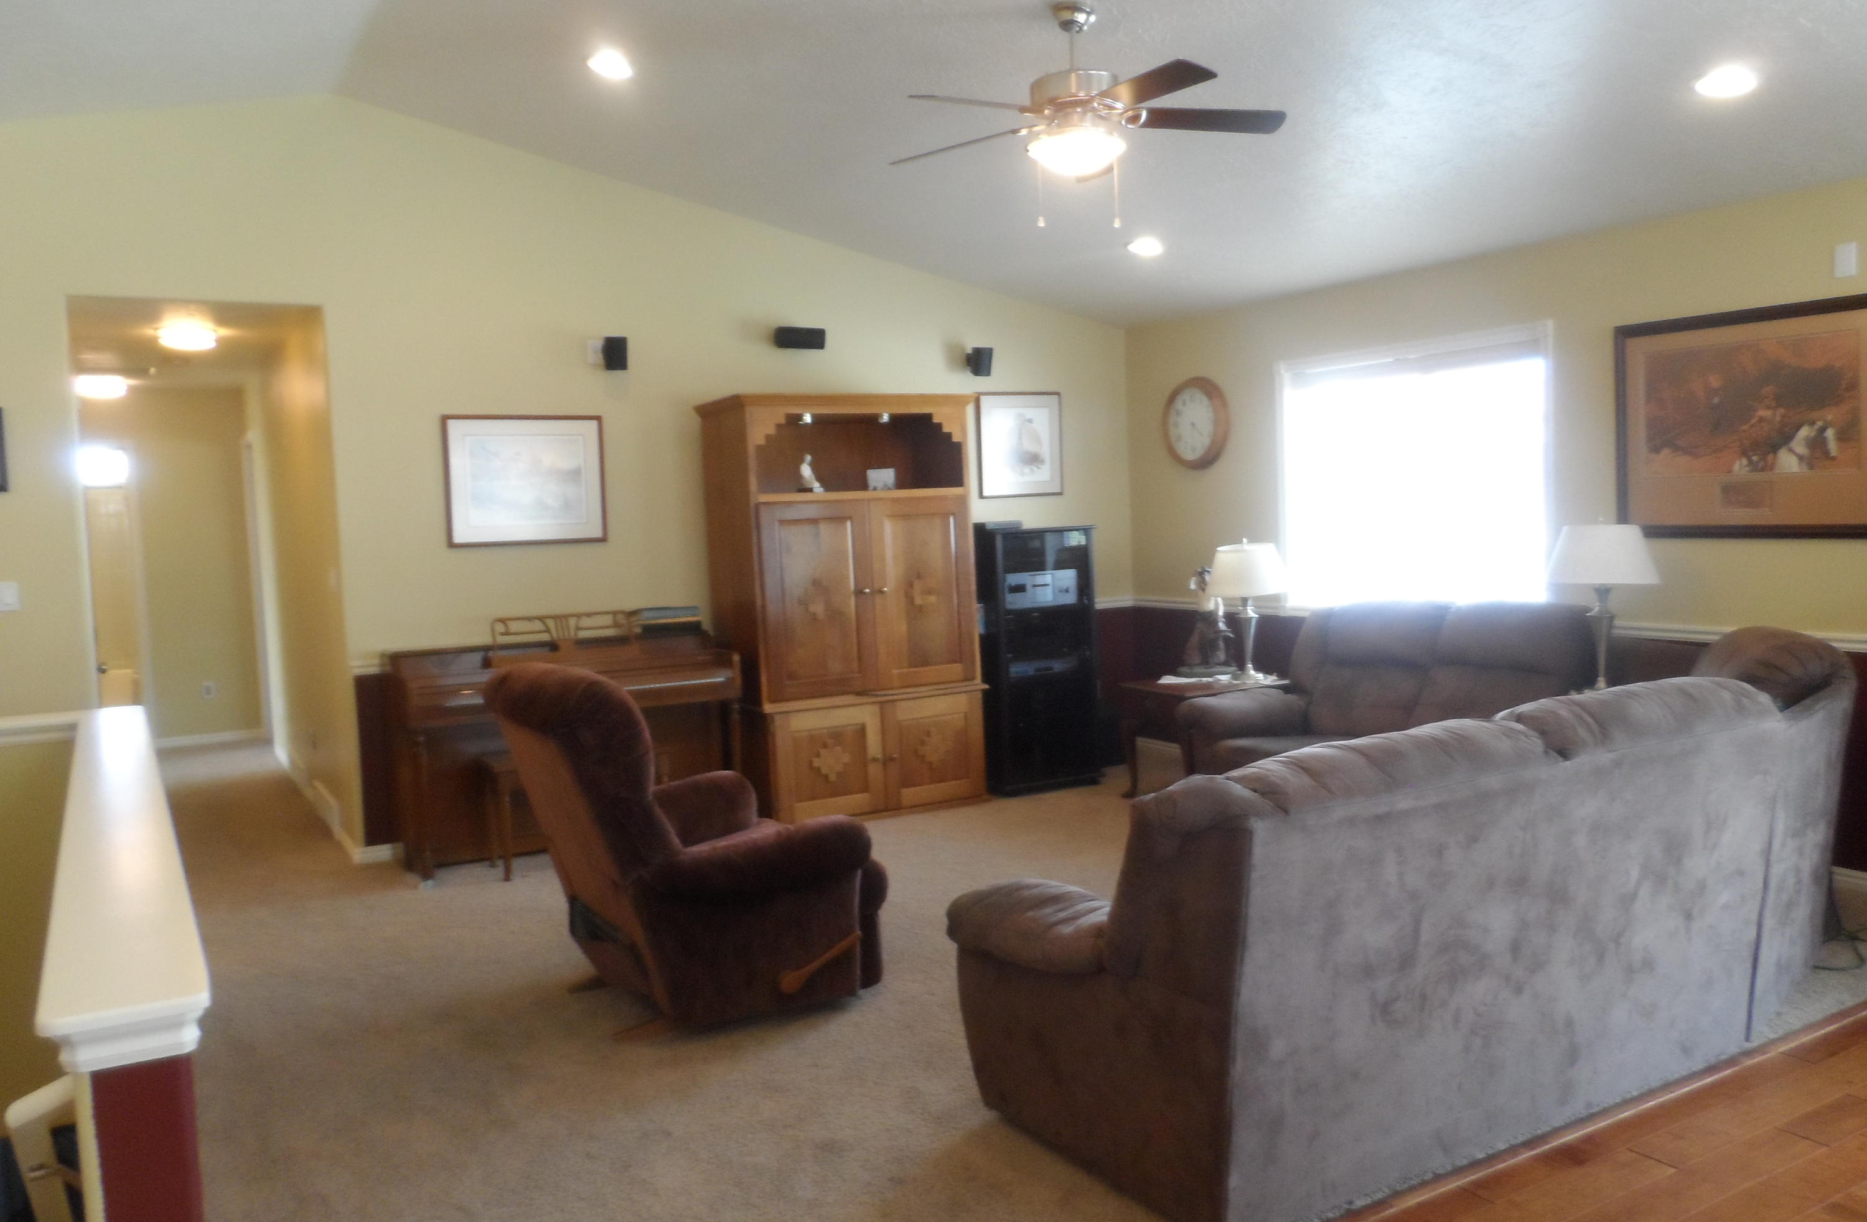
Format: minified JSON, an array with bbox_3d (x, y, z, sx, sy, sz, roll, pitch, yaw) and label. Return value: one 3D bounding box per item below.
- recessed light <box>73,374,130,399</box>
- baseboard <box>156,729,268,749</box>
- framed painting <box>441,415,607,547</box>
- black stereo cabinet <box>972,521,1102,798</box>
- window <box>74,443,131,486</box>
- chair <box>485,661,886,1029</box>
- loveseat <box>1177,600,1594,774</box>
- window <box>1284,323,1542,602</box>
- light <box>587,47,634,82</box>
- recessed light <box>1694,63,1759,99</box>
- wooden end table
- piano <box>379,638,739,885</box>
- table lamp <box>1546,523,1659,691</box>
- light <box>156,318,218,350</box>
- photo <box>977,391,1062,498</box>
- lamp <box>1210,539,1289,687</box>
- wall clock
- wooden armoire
[{"bbox_3d":[-5.015,-1.349,7.801,0.330,0.100,0.330,-5,5,-28],"label":"recessed light"},{"bbox_3d":[-4.974,0.882,8.918,0.710,0.075,0.020,-5,5,-28],"label":"baseboard"},{"bbox_3d":[-1.859,-0.598,5.930,0.710,0.590,0.030,-5,5,-28],"label":"framed painting"},{"bbox_3d":[0.474,0.242,6.761,0.602,1.345,0.462,-4,5,-31],"label":"black stereo cabinet"},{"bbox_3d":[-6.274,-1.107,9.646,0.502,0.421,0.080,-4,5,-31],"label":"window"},{"bbox_3d":[-0.771,0.659,3.995,1.040,1.050,0.900,-5,5,-28],"label":"chair"},{"bbox_3d":[1.970,0.470,5.512,0.933,0.983,1.676,-4,5,-33],"label":"loveseat"},{"bbox_3d":[2.229,-0.615,6.128,0.100,1.264,1.515,-4,5,-33],"label":"window"},{"bbox_3d":[-1.195,-2.026,4.789,0.190,0.040,0.190,9,-2,-28],"label":"light"},{"bbox_3d":[2.362,-1.579,3.856,0.191,0.030,0.191,8,-1,-31],"label":"recessed light"},{"bbox_3d":[1.354,0.628,6.401,0.690,0.550,0.570,-5,5,-28],"label":"wooden end table"},{"bbox_3d":[-1.602,0.592,5.789,1.445,0.918,0.542,-4,5,-31],"label":"piano"},{"bbox_3d":[2.570,0.003,4.970,0.430,0.710,0.430,-5,5,-28],"label":"table lamp"},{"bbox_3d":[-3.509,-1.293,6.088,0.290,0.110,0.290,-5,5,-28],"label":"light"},{"bbox_3d":[0.508,-0.928,7.291,0.567,0.587,0.030,-4,5,-31],"label":"photo"},{"bbox_3d":[1.540,0.005,6.399,0.386,0.692,0.386,-2,4,0],"label":"lamp"},{"bbox_3d":[1.431,-1.019,7.037,0.055,0.485,0.470,-5,6,-33],"label":"wall clock"},{"bbox_3d":[-0.436,-0.026,6.339,1.224,1.997,0.632,-4,5,-31],"label":"wooden armoire"}]

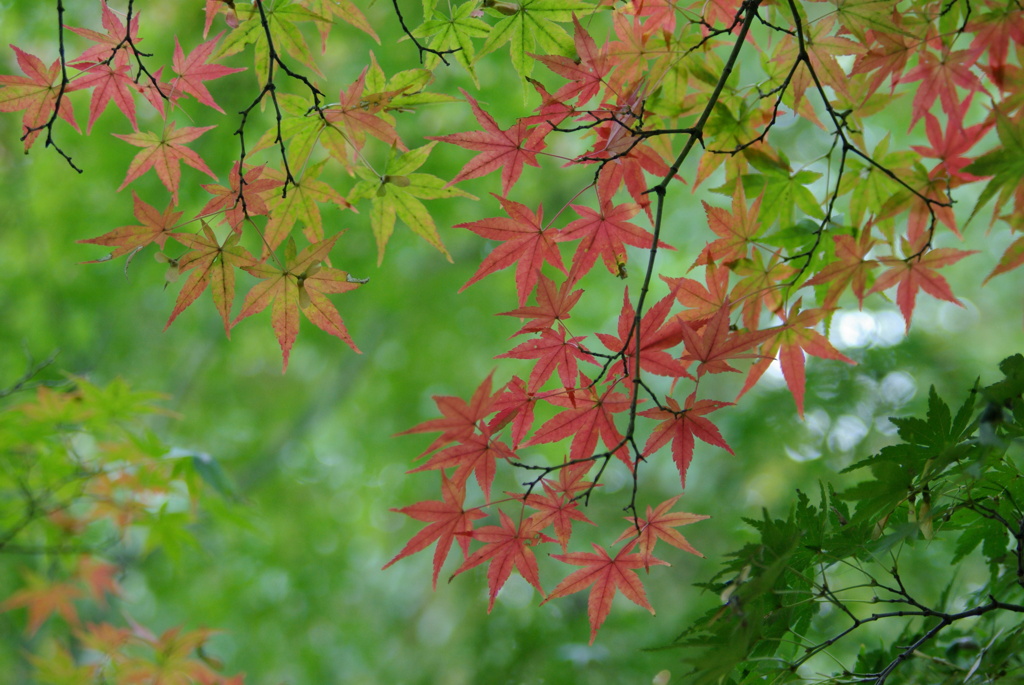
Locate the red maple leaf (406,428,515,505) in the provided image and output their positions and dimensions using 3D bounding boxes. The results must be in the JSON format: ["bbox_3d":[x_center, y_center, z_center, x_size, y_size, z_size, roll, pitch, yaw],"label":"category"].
[{"bbox_3d":[-0.027,0.066,1.150,0.058,0.039,0.018,0,20,0],"label":"red maple leaf"}]

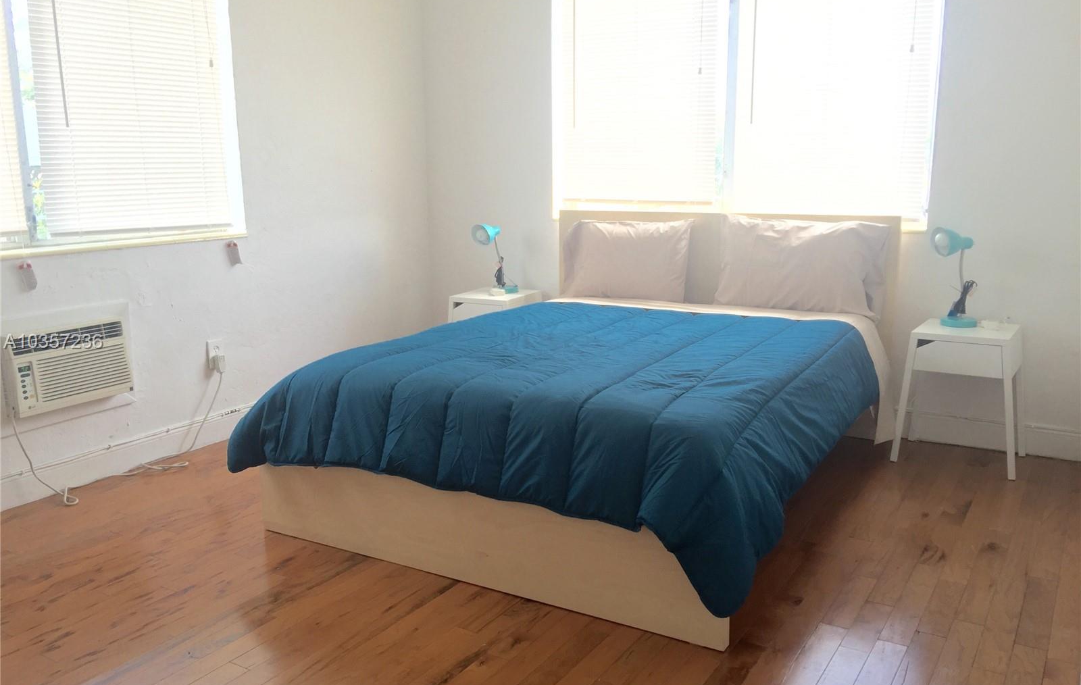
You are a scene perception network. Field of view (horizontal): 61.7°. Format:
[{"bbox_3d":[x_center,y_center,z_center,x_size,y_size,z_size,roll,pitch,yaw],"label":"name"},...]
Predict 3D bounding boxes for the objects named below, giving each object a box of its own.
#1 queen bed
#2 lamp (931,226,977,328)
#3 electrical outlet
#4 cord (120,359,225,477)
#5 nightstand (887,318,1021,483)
[{"bbox_3d":[0.298,0.052,3.541,1.673,0.999,2.119,6,13,31],"label":"queen bed"},{"bbox_3d":[1.730,-0.275,3.768,0.210,0.410,0.150,-3,11,-11],"label":"lamp"},{"bbox_3d":[-1.483,0.056,4.127,0.020,0.120,0.076,6,13,31],"label":"electrical outlet"},{"bbox_3d":[-1.546,0.316,3.933,0.160,0.380,0.610,6,13,31],"label":"cord"},{"bbox_3d":[1.755,0.218,3.765,0.465,0.550,0.375,6,13,32],"label":"nightstand"}]

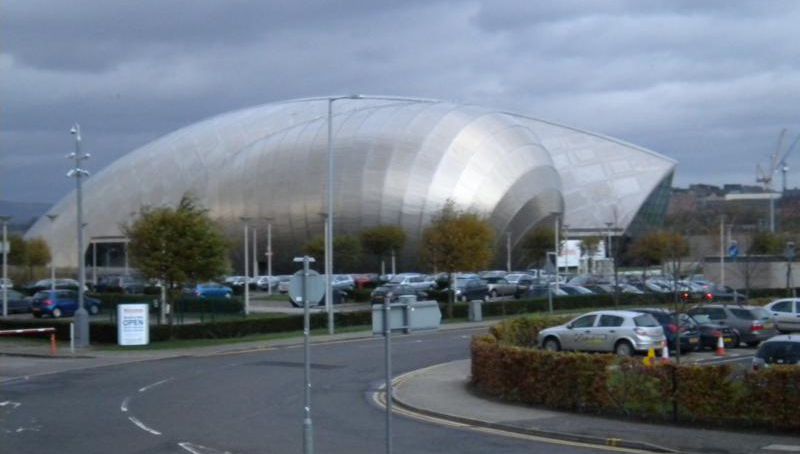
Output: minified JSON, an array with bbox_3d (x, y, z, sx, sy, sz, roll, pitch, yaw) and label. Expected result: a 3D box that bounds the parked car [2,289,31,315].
[{"bbox_3d":[-22.104,4.224,88.500,4.300,1.450,1.750,0,-1,-37],"label":"parked car"}]

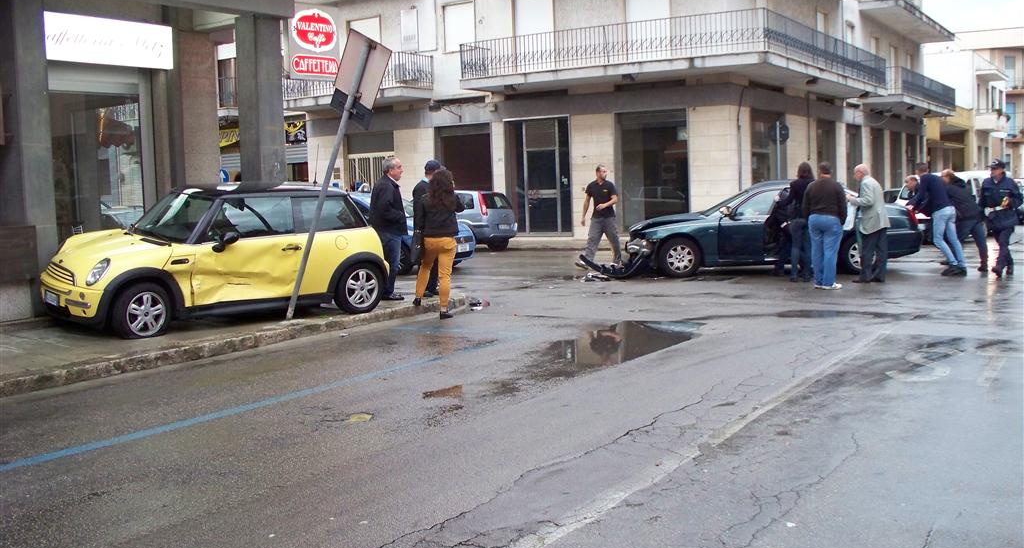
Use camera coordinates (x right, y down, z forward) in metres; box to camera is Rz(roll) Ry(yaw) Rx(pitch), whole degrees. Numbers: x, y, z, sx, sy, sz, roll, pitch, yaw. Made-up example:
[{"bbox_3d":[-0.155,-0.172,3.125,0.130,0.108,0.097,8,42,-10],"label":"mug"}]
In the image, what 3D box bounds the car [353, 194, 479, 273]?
[{"bbox_3d":[-2.642,-0.798,19.896,4.050,1.480,1.690,1,5,31],"label":"car"}]

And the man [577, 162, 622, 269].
[{"bbox_3d":[1.512,-0.985,18.400,0.560,1.780,0.680,-6,6,-43],"label":"man"}]

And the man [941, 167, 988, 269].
[{"bbox_3d":[6.781,-0.809,16.100,0.900,1.570,0.550,-1,4,7],"label":"man"}]

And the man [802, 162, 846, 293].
[{"bbox_3d":[4.108,-0.631,14.000,0.580,1.680,0.400,-1,4,13],"label":"man"}]

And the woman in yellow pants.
[{"bbox_3d":[-0.818,-0.339,11.850,0.550,1.650,0.460,-1,4,9],"label":"woman in yellow pants"}]

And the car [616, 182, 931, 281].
[{"bbox_3d":[3.999,-0.744,16.867,4.680,1.430,1.780,-2,4,2],"label":"car"}]

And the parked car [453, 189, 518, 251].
[{"bbox_3d":[-1.902,-1.275,25.945,4.020,1.500,1.720,1,5,31],"label":"parked car"}]

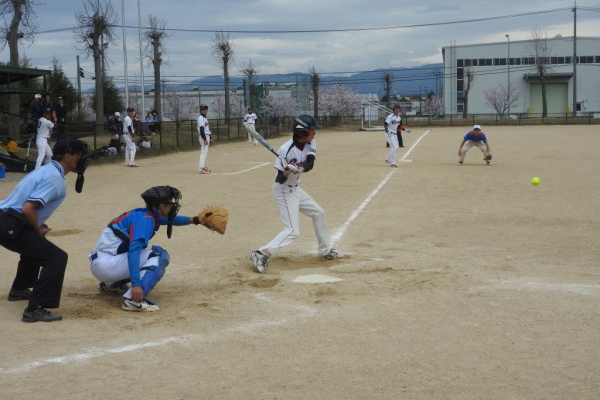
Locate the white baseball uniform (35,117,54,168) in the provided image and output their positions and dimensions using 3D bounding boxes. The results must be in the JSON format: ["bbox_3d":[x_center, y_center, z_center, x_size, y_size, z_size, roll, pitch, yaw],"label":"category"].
[{"bbox_3d":[-7.016,-1.531,26.135,0.450,1.400,0.500,-3,6,-12],"label":"white baseball uniform"}]

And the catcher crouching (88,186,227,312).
[{"bbox_3d":[-1.240,0.370,8.527,1.305,1.000,0.850,-4,6,-23],"label":"catcher crouching"}]

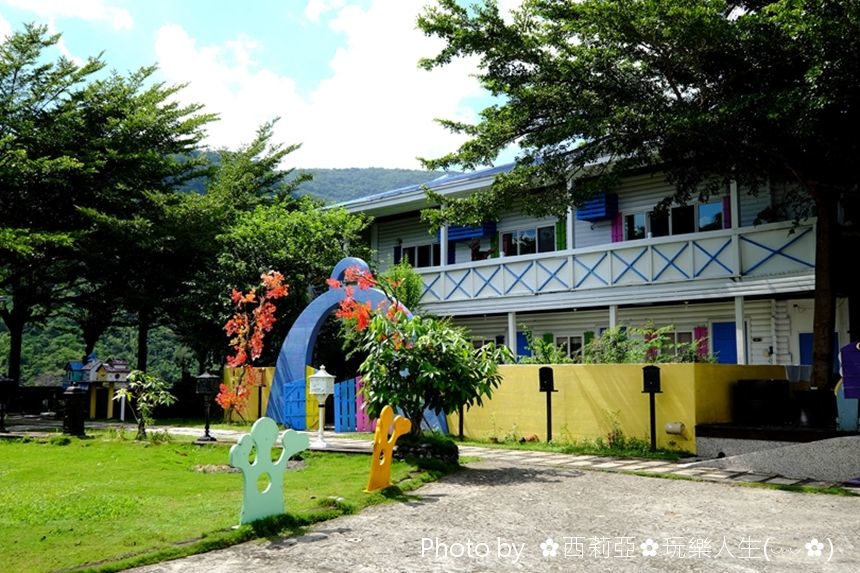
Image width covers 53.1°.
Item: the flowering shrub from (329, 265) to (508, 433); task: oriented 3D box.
[{"bbox_3d":[-0.183,1.140,14.729,2.950,2.924,2.600,0,-6,0],"label":"flowering shrub"}]

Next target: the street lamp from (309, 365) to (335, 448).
[{"bbox_3d":[-2.205,2.402,17.383,0.470,1.623,0.470,0,-6,0],"label":"street lamp"}]

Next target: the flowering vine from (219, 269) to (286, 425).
[{"bbox_3d":[-5.267,1.765,25.277,2.050,4.404,1.700,0,-6,0],"label":"flowering vine"}]

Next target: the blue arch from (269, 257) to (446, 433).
[{"bbox_3d":[-2.084,1.473,22.465,7.024,4.514,0.380,-6,-8,44],"label":"blue arch"}]

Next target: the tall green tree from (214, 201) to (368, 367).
[{"bbox_3d":[-4.359,0.653,27.075,4.800,7.088,4.600,0,-6,0],"label":"tall green tree"}]

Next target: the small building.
[{"bbox_3d":[-10.717,3.216,27.521,1.100,2.072,1.850,-6,-8,44],"label":"small building"}]

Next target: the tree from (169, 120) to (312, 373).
[{"bbox_3d":[-7.012,-0.776,31.244,5.400,10.782,5.200,0,-6,0],"label":"tree"}]

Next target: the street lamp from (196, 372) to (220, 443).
[{"bbox_3d":[-4.951,2.646,19.098,0.480,1.486,0.480,0,-6,0],"label":"street lamp"}]

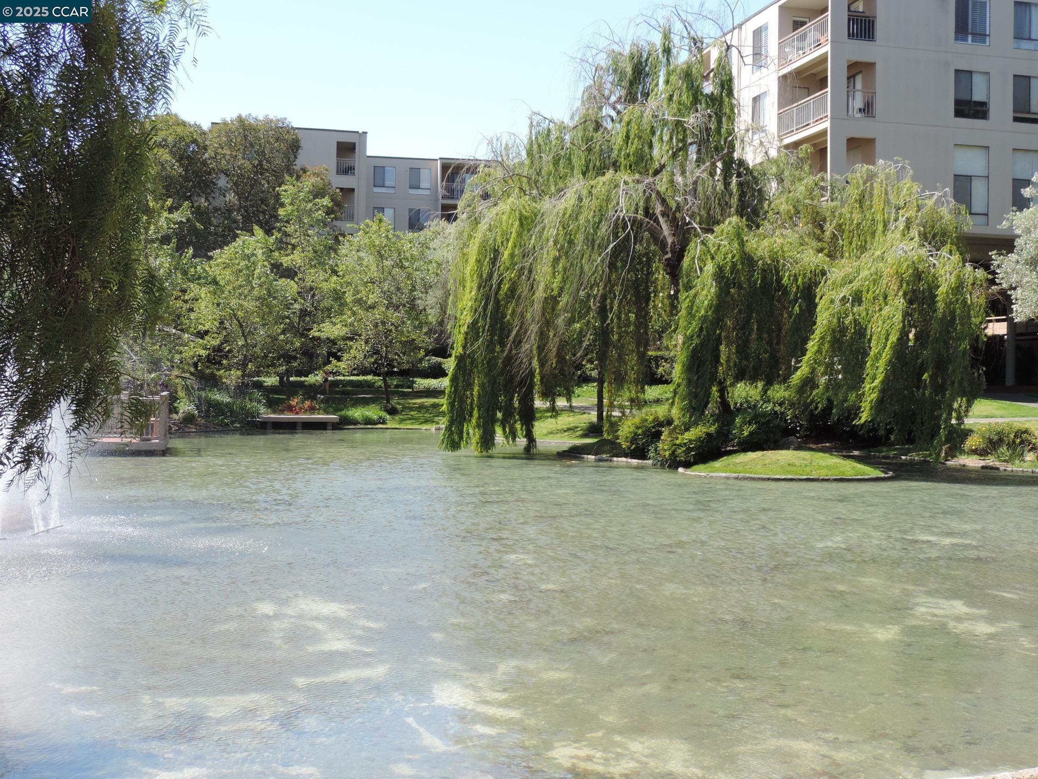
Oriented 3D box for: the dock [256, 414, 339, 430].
[{"bbox_3d":[-8.912,1.334,52.000,3.250,0.530,2.200,0,0,0],"label":"dock"}]

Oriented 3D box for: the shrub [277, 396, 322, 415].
[{"bbox_3d":[-9.255,0.656,54.300,1.880,0.820,1.300,0,0,0],"label":"shrub"}]

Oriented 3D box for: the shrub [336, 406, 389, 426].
[{"bbox_3d":[-6.458,1.087,53.200,2.170,0.820,1.400,0,0,0],"label":"shrub"}]

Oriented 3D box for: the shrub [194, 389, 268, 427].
[{"bbox_3d":[-11.342,0.719,50.800,2.920,1.520,1.800,0,0,0],"label":"shrub"}]

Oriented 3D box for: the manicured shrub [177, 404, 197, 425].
[{"bbox_3d":[-12.553,0.951,48.800,0.780,0.780,0.750,0,0,0],"label":"manicured shrub"}]

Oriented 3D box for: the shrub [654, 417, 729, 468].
[{"bbox_3d":[3.809,1.165,28.500,1.660,1.140,1.450,0,0,0],"label":"shrub"}]

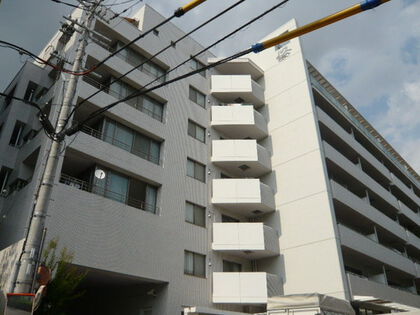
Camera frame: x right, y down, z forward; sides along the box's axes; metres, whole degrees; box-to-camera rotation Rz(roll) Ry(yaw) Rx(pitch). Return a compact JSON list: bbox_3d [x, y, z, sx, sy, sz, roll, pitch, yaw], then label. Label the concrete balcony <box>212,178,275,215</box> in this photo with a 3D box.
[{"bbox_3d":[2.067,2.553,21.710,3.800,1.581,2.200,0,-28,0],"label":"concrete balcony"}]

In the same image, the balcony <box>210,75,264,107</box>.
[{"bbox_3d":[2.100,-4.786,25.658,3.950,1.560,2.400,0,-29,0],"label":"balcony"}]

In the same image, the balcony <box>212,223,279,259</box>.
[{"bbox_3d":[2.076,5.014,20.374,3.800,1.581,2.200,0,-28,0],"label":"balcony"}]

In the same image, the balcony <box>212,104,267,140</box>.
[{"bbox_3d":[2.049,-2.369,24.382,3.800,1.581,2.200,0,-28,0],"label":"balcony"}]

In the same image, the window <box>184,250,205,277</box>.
[{"bbox_3d":[-0.807,5.736,18.112,0.150,1.189,1.569,-24,-36,37],"label":"window"}]

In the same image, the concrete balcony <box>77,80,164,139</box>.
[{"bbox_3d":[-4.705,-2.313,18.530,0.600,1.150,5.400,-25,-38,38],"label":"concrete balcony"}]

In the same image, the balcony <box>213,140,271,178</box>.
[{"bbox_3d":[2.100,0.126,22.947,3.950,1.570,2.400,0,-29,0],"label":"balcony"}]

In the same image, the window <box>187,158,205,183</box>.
[{"bbox_3d":[-0.826,0.815,20.784,0.150,1.189,1.569,-24,-36,37],"label":"window"}]

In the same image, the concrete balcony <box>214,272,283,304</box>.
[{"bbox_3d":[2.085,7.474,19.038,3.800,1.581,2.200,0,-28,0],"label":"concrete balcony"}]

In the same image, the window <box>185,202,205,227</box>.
[{"bbox_3d":[-0.818,3.297,19.526,0.120,1.200,1.650,-25,-38,38],"label":"window"}]

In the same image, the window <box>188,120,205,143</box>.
[{"bbox_3d":[-0.835,-1.646,22.120,0.150,1.189,1.569,-24,-36,37],"label":"window"}]

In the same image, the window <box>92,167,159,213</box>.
[{"bbox_3d":[-4.160,1.647,17.013,0.150,1.650,3.700,-25,-38,38],"label":"window"}]

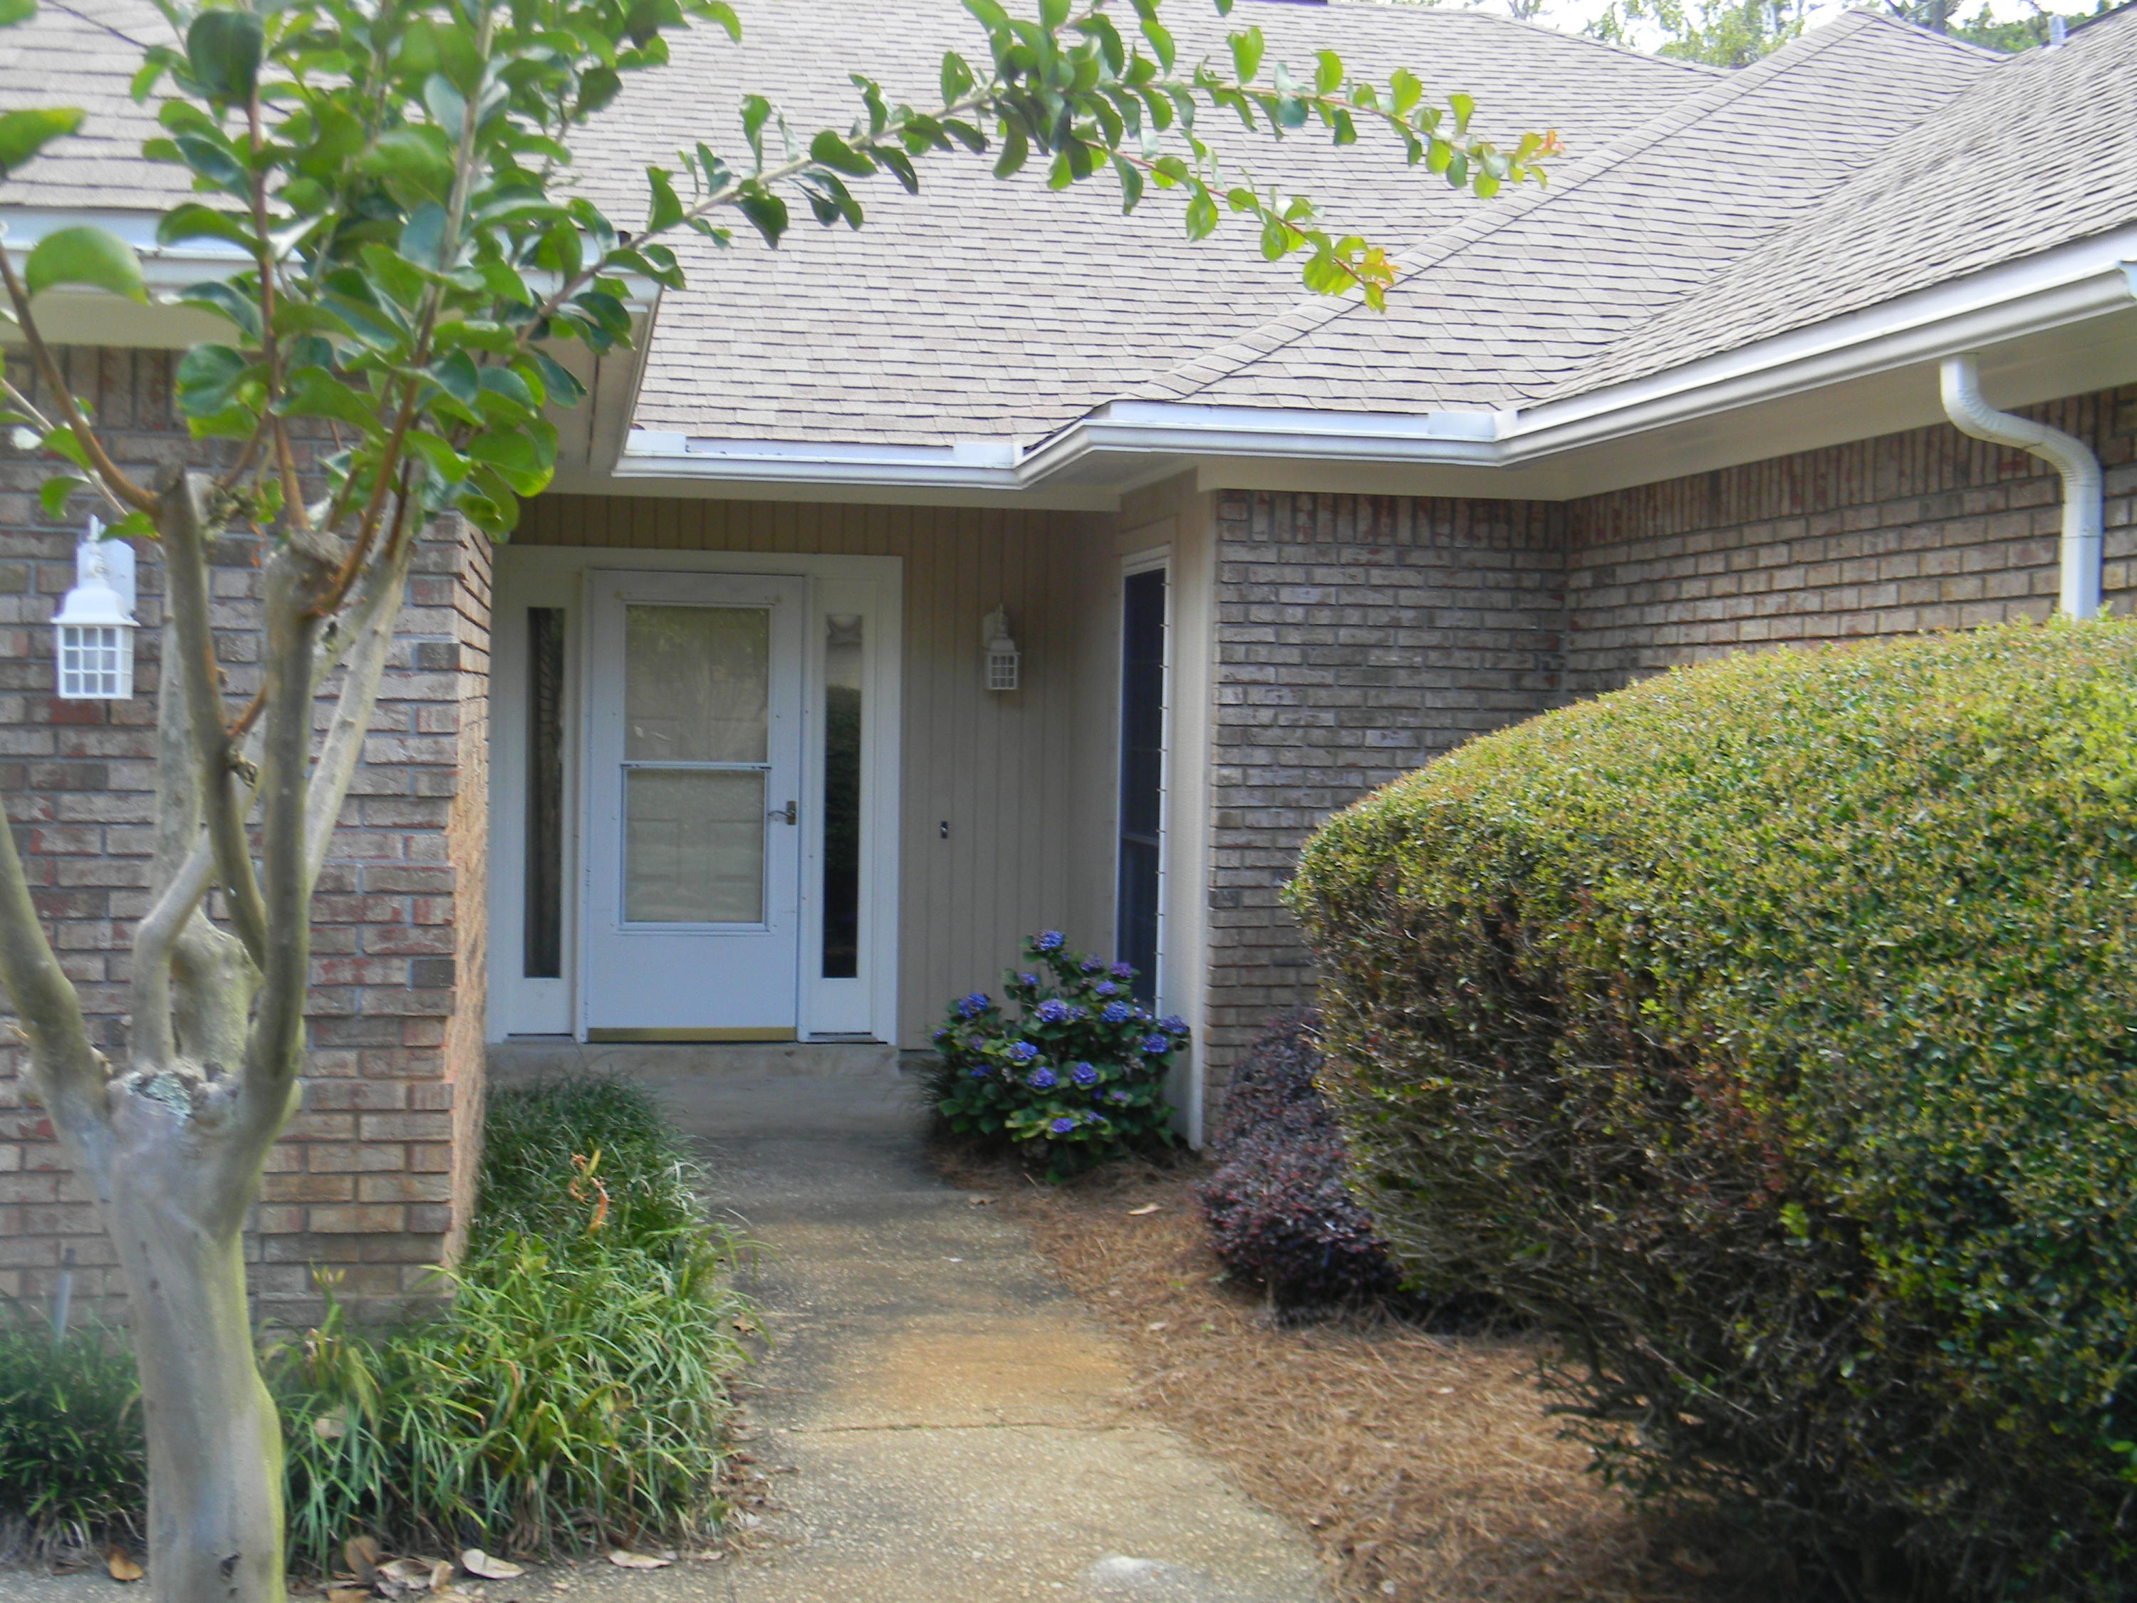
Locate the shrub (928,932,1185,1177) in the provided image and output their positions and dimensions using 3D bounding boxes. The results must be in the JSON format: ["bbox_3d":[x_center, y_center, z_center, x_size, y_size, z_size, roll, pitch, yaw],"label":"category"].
[{"bbox_3d":[-0.025,0.810,8.452,0.830,0.755,0.820,1,2,-11],"label":"shrub"}]

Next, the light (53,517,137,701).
[{"bbox_3d":[-1.998,-0.396,5.212,0.150,0.379,0.210,1,2,-11],"label":"light"}]

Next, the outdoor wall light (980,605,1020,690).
[{"bbox_3d":[-0.295,-0.669,11.068,0.150,0.374,0.210,1,2,-11],"label":"outdoor wall light"}]

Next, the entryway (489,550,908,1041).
[{"bbox_3d":[-1.611,-0.009,10.970,1.765,2.147,0.200,1,2,-11],"label":"entryway"}]

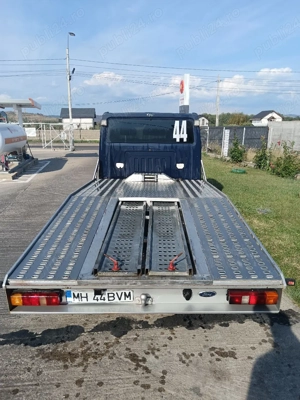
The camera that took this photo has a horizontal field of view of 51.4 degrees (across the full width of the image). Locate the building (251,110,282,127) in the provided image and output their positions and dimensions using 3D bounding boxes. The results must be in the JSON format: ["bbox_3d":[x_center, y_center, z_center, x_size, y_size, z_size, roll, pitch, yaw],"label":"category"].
[{"bbox_3d":[41.548,-28.218,110.768,7.900,6.300,10.200,0,14,0],"label":"building"}]

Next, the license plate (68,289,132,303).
[{"bbox_3d":[-0.388,0.752,2.420,0.520,0.112,0.015,0,14,1],"label":"license plate"}]

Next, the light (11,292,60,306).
[{"bbox_3d":[-0.877,0.758,2.400,0.365,0.100,0.065,0,14,1],"label":"light"}]

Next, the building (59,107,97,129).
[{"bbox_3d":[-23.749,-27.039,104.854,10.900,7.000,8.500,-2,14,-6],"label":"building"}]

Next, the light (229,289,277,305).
[{"bbox_3d":[0.781,0.737,2.360,0.365,0.100,0.065,0,14,1],"label":"light"}]

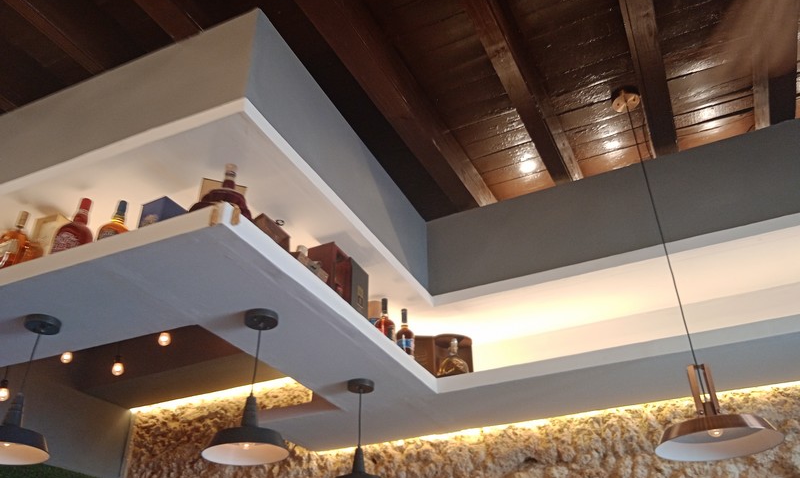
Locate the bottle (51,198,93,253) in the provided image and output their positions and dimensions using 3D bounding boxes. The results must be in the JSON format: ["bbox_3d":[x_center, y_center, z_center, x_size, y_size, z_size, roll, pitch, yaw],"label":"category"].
[{"bbox_3d":[-1.037,-0.019,2.075,0.122,0.266,0.100,-2,-33,1],"label":"bottle"}]

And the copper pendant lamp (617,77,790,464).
[{"bbox_3d":[0.995,0.005,2.426,0.405,1.509,0.405,11,-35,-18],"label":"copper pendant lamp"}]

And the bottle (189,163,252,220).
[{"bbox_3d":[-0.511,-0.123,1.907,0.175,0.243,0.110,11,-35,-18],"label":"bottle"}]

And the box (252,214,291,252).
[{"bbox_3d":[-0.429,0.021,2.023,0.097,0.120,0.153,-14,-35,20],"label":"box"}]

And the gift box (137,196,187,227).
[{"bbox_3d":[-0.735,-0.023,1.989,0.090,0.170,0.102,-14,-35,20],"label":"gift box"}]

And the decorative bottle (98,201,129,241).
[{"bbox_3d":[-0.892,-0.026,2.028,0.102,0.222,0.085,-2,-33,1],"label":"decorative bottle"}]

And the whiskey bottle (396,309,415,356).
[{"bbox_3d":[0.023,0.439,2.844,0.079,0.286,0.079,-1,-33,-1],"label":"whiskey bottle"}]

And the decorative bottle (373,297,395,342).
[{"bbox_3d":[-0.062,0.368,2.708,0.083,0.262,0.083,-14,-35,20],"label":"decorative bottle"}]

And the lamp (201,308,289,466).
[{"bbox_3d":[-0.457,0.445,2.027,0.256,0.447,0.256,11,-35,-18],"label":"lamp"}]

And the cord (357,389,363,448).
[{"bbox_3d":[-0.161,0.726,2.604,0.008,0.223,0.008,11,-35,-18],"label":"cord"}]

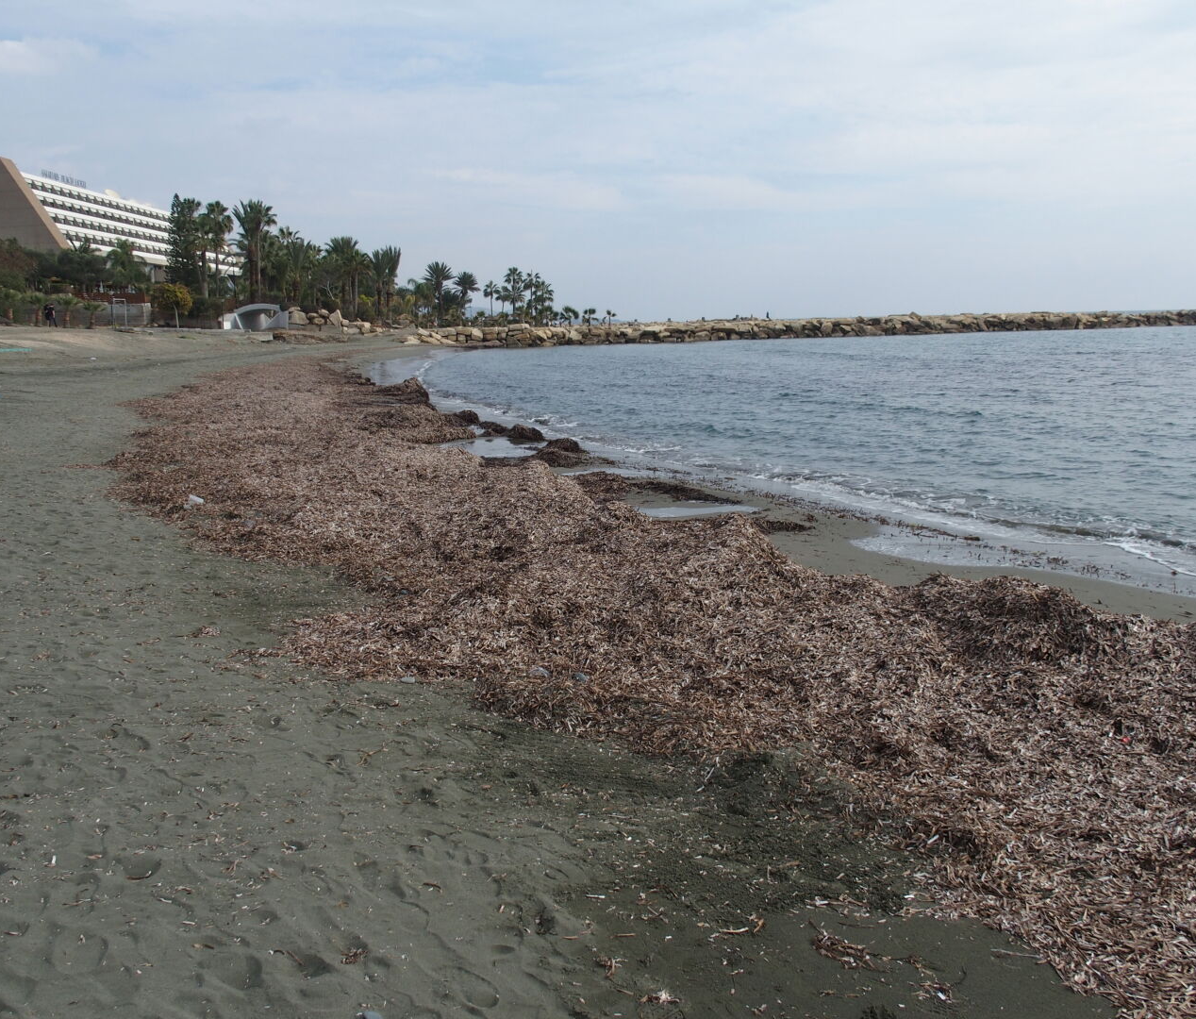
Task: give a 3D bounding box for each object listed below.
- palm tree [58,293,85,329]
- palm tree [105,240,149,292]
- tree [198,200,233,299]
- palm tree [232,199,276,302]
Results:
[{"bbox_3d":[-38.362,-14.429,80.000,2.009,2.548,2.009,-1,10,0],"label":"palm tree"},{"bbox_3d":[-46.260,-23.730,108.000,4.200,5.925,4.200,-5,10,-22],"label":"palm tree"},{"bbox_3d":[-37.394,-25.347,108.000,3.338,9.871,3.338,-1,10,0],"label":"tree"},{"bbox_3d":[-33.170,-24.775,106.000,4.300,10.489,4.300,-4,10,-16],"label":"palm tree"}]

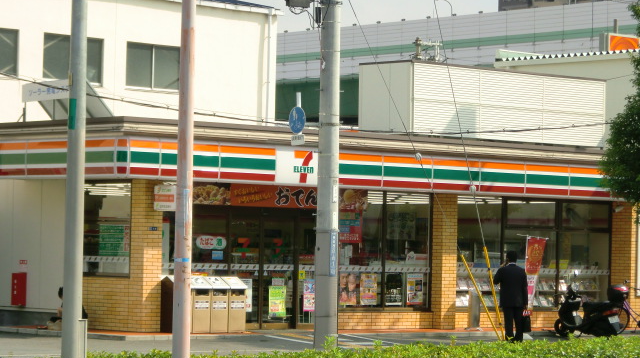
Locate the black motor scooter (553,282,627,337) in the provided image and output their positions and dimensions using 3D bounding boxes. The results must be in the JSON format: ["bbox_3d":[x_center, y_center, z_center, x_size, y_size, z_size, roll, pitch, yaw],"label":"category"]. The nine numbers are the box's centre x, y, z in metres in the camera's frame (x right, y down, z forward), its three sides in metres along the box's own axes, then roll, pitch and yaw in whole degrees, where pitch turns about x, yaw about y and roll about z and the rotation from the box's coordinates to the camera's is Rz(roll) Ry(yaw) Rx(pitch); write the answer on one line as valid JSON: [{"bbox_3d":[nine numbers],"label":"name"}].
[{"bbox_3d":[5.247,2.555,37.799,0.660,1.150,1.820,3,-2,-41],"label":"black motor scooter"}]

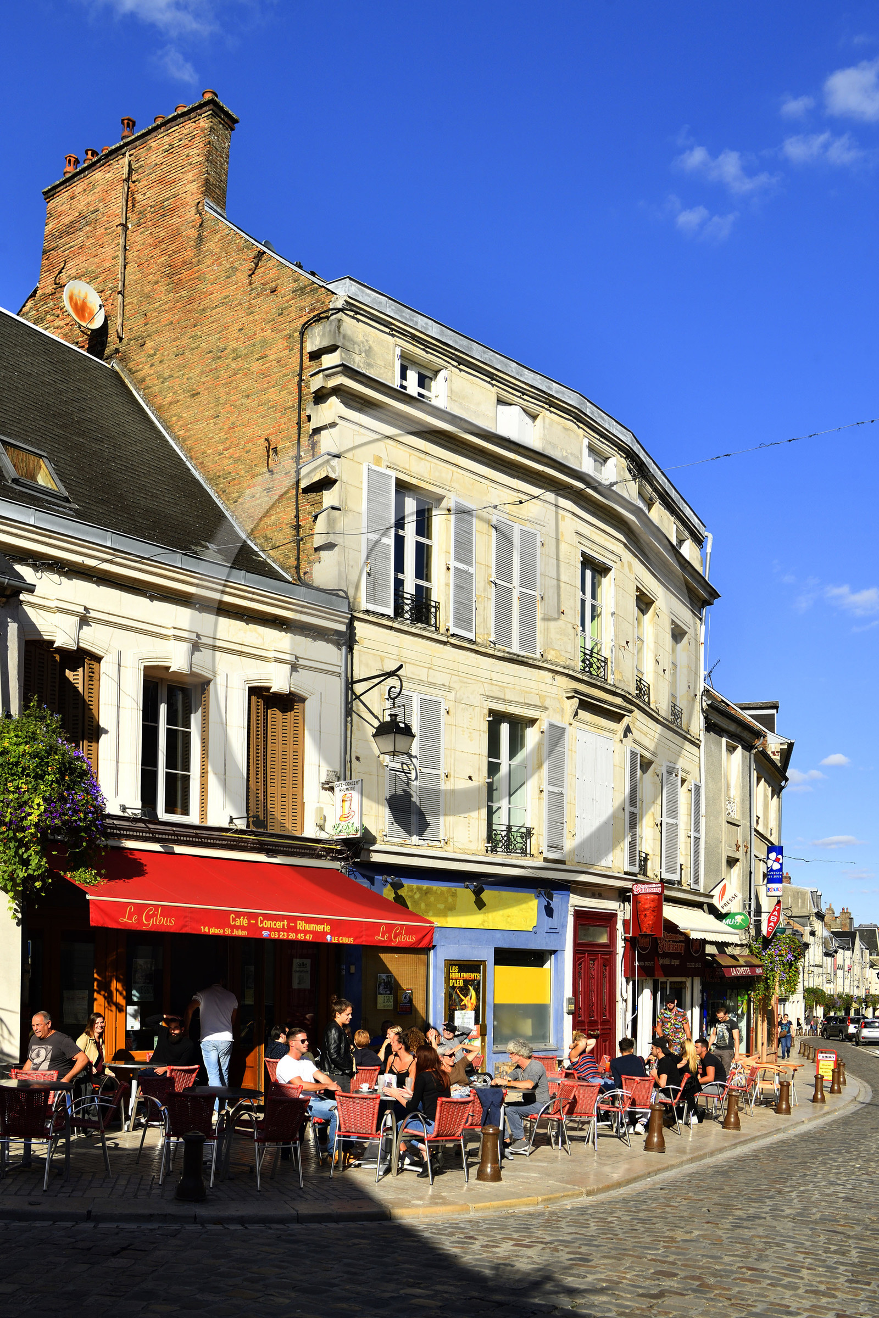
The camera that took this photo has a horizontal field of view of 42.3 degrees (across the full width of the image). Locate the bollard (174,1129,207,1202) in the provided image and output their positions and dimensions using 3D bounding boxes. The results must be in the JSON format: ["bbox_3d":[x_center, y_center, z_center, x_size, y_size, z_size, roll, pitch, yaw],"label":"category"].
[{"bbox_3d":[-2.057,4.185,9.384,0.260,0.570,0.260,1,-9,0],"label":"bollard"}]

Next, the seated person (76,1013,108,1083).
[{"bbox_3d":[-3.449,4.263,11.585,0.660,1.240,0.470,-12,-21,36],"label":"seated person"}]

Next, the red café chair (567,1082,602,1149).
[{"bbox_3d":[1.654,5.512,13.759,0.560,0.760,0.600,0,-17,2],"label":"red café chair"}]

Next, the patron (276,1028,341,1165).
[{"bbox_3d":[-1.329,4.445,11.526,0.780,1.320,0.540,-6,-11,37],"label":"patron"}]

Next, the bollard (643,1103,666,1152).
[{"bbox_3d":[2.466,5.367,13.000,0.240,0.540,0.240,1,-16,0],"label":"bollard"}]

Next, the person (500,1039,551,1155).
[{"bbox_3d":[0.949,4.917,12.750,0.820,1.270,0.520,-4,-10,28],"label":"person"}]

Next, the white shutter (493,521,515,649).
[{"bbox_3d":[1.111,-1.284,19.600,0.520,2.220,0.060,11,-17,-40],"label":"white shutter"}]

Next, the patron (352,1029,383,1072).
[{"bbox_3d":[-0.806,4.763,12.800,0.500,1.200,0.750,1,-13,-6],"label":"patron"}]

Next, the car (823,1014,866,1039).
[{"bbox_3d":[29.310,26.642,82.000,1.800,1.680,4.450,1,-13,-4],"label":"car"}]

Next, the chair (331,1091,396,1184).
[{"bbox_3d":[-0.747,4.649,11.100,0.550,0.790,0.560,-5,-14,19],"label":"chair"}]

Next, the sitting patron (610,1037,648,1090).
[{"bbox_3d":[2.555,5.754,15.300,0.520,1.260,0.750,-2,-9,16],"label":"sitting patron"}]

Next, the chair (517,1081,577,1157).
[{"bbox_3d":[1.231,5.386,13.322,0.600,0.760,0.560,6,-17,-17],"label":"chair"}]

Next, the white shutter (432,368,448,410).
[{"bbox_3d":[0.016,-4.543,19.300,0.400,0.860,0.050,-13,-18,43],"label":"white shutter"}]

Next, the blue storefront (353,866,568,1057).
[{"bbox_3d":[0.343,4.464,15.744,4.150,3.050,0.400,13,-19,-40],"label":"blue storefront"}]

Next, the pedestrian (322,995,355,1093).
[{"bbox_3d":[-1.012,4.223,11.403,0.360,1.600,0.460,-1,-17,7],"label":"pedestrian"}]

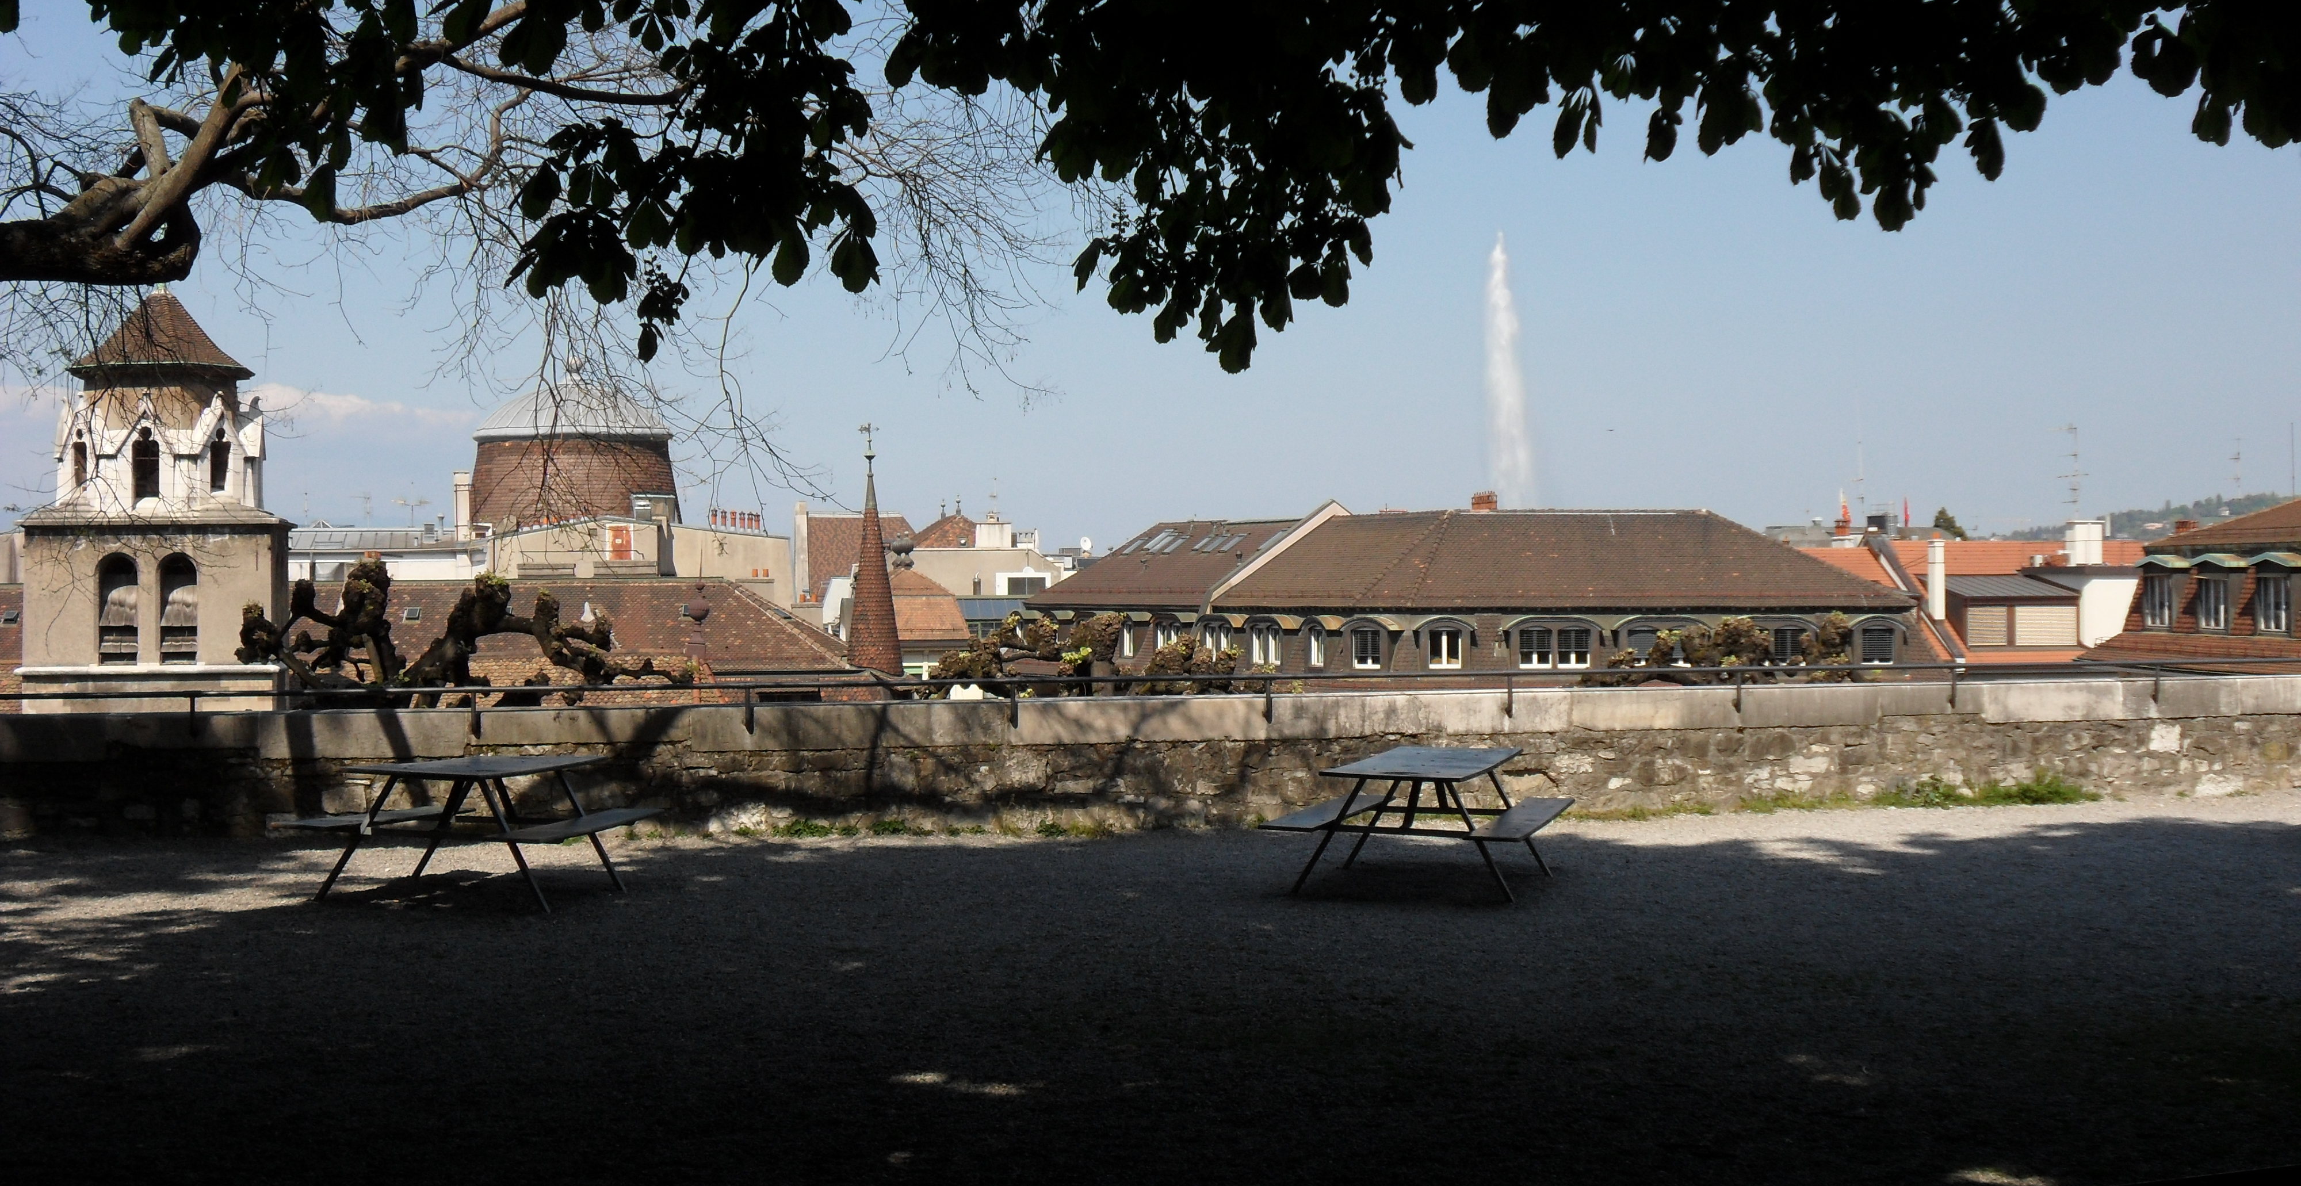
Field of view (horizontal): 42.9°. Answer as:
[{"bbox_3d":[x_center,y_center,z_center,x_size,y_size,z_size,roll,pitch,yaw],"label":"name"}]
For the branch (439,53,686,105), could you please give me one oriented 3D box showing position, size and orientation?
[{"bbox_3d":[-2.512,-2.197,12.500,1.060,0.230,0.300,0,1,0],"label":"branch"}]

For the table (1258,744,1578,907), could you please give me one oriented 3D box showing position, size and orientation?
[{"bbox_3d":[1.662,1.392,17.620,1.500,0.750,2.030,1,1,17],"label":"table"}]

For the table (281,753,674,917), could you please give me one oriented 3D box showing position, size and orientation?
[{"bbox_3d":[-3.829,1.346,16.677,1.500,0.750,2.030,1,1,8],"label":"table"}]

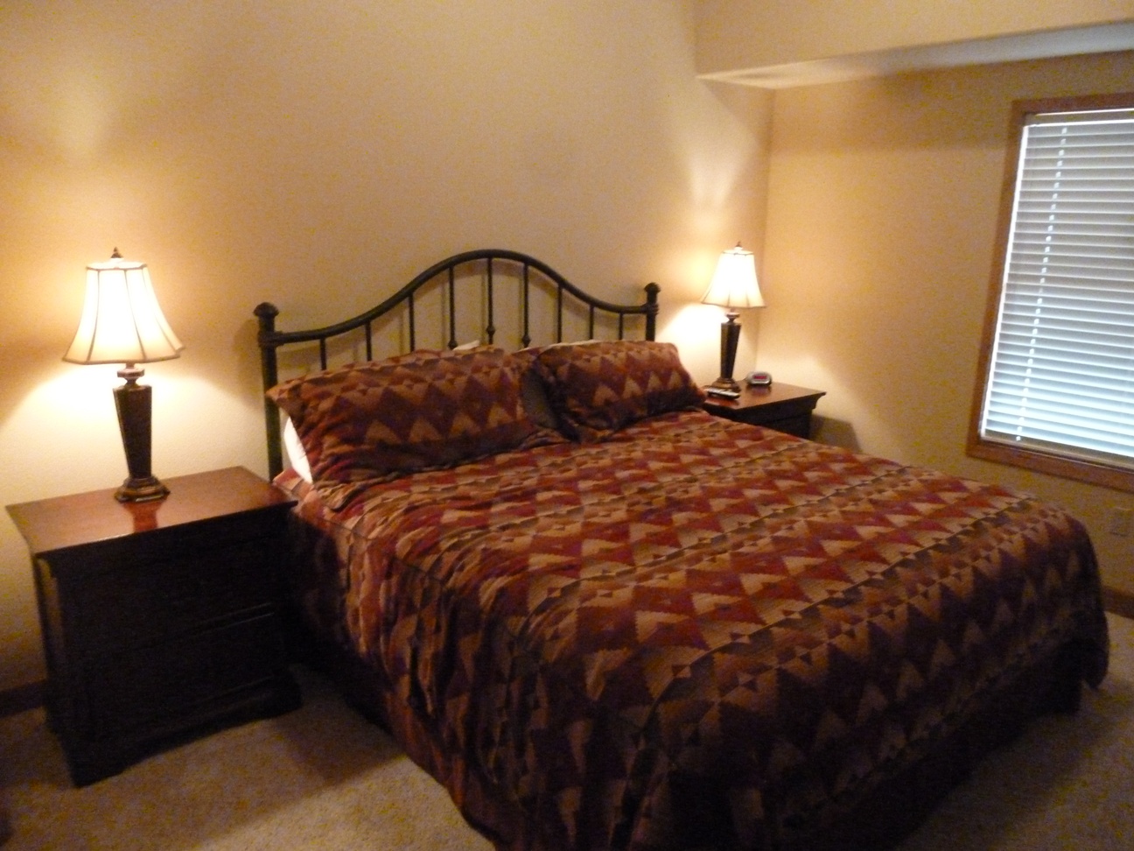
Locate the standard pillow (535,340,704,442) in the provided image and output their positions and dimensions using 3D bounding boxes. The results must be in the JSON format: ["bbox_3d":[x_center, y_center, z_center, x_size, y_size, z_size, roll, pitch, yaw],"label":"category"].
[{"bbox_3d":[0.269,-0.180,3.701,0.930,0.450,0.190,-11,-13,-39],"label":"standard pillow"}]

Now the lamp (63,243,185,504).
[{"bbox_3d":[-1.348,-0.154,2.526,0.355,0.757,0.355,-11,18,-39],"label":"lamp"}]

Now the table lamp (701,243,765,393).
[{"bbox_3d":[0.887,-0.582,4.377,0.355,0.757,0.355,1,14,0],"label":"table lamp"}]

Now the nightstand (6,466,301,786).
[{"bbox_3d":[-1.270,0.587,2.599,0.699,0.714,0.499,-11,18,-39],"label":"nightstand"}]

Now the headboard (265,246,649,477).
[{"bbox_3d":[-0.314,-0.027,3.575,1.985,1.461,0.085,-11,18,-39],"label":"headboard"}]

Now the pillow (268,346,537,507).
[{"bbox_3d":[-0.533,-0.034,3.022,0.970,0.470,0.190,-11,-13,-39],"label":"pillow"}]

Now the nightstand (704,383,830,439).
[{"bbox_3d":[0.926,0.175,4.380,0.699,0.714,0.499,-11,18,-39],"label":"nightstand"}]

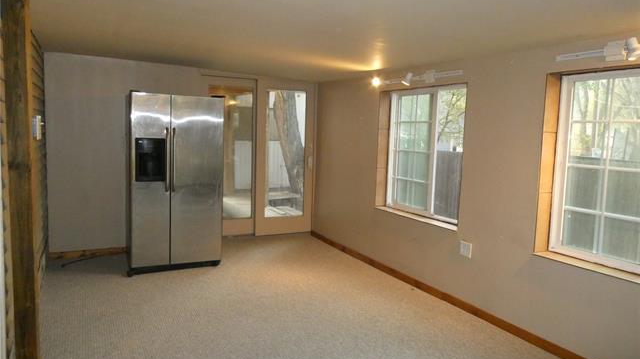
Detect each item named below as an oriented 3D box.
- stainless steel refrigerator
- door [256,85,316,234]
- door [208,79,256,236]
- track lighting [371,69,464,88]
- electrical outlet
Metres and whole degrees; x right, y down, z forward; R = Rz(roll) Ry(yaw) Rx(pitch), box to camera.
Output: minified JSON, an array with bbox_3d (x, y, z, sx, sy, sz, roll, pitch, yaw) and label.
[{"bbox_3d":[-1.514,0.020,4.589,0.857,1.722,0.790,-1,6,-26],"label":"stainless steel refrigerator"},{"bbox_3d":[-0.454,-0.283,5.875,0.849,2.029,0.050,-1,6,-27],"label":"door"},{"bbox_3d":[-1.111,-0.275,5.621,0.745,2.015,0.050,-1,6,-27],"label":"door"},{"bbox_3d":[0.857,-0.915,4.081,0.130,0.120,1.180,-1,6,-27],"label":"track lighting"},{"bbox_3d":[1.188,0.570,3.607,0.012,0.117,0.117,-1,6,-27],"label":"electrical outlet"}]

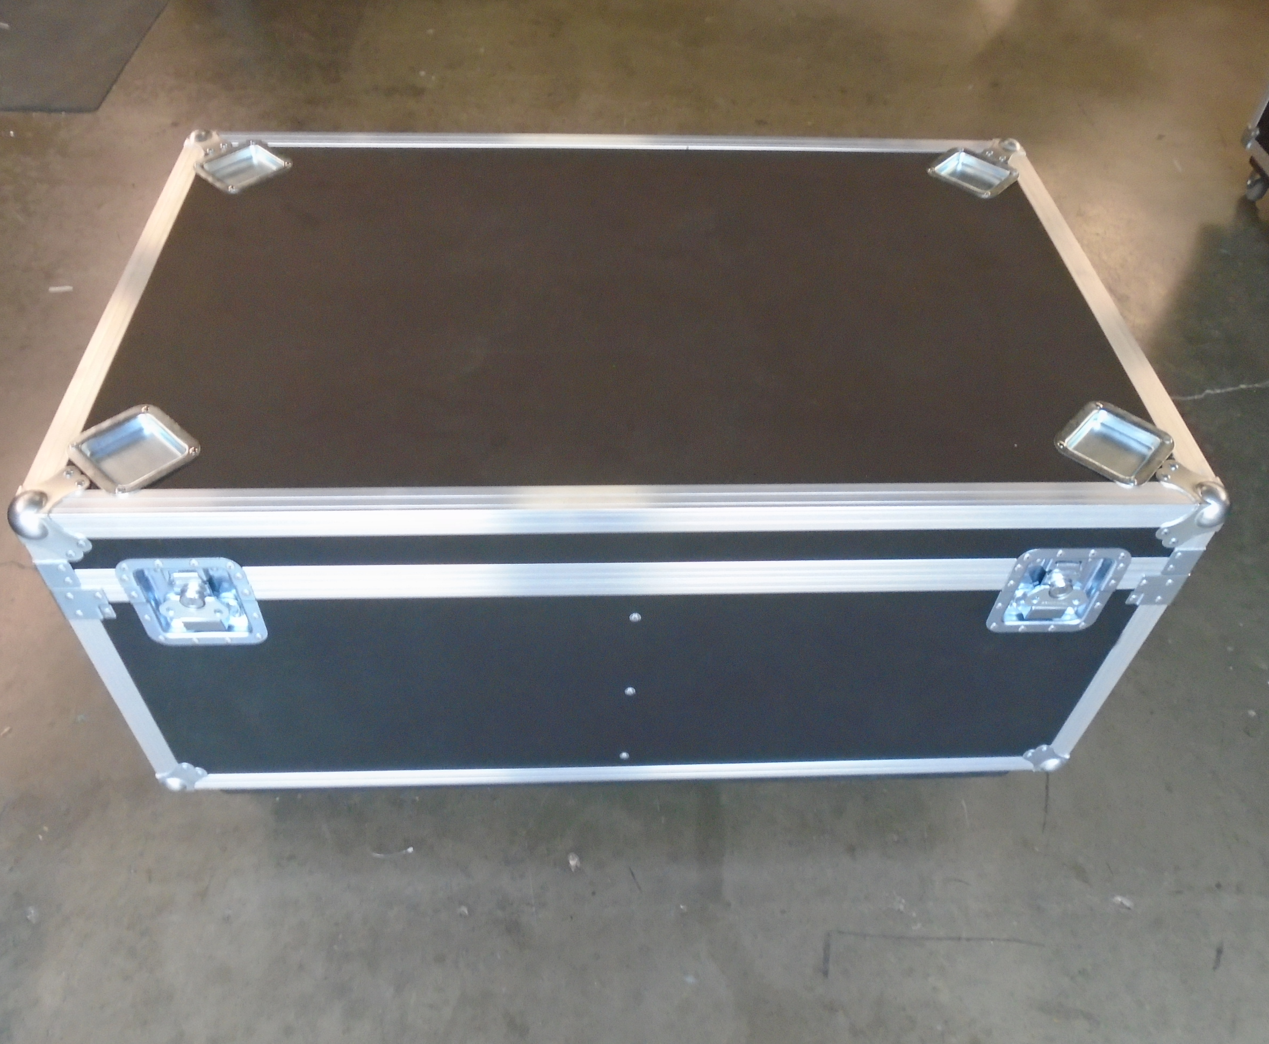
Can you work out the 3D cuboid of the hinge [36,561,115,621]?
[{"bbox_3d":[-0.502,0.053,0.950,0.046,0.081,0.032,-1,47,-3],"label":"hinge"}]

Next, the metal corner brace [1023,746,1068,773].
[{"bbox_3d":[0.488,0.262,1.267,0.056,0.061,0.058,-1,47,-3],"label":"metal corner brace"}]

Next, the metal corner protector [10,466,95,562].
[{"bbox_3d":[-0.494,-0.007,0.907,0.060,0.061,0.059,-1,47,-3],"label":"metal corner protector"}]

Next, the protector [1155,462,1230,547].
[{"bbox_3d":[0.502,-0.017,0.966,0.059,0.060,0.059,-1,47,-3],"label":"protector"}]

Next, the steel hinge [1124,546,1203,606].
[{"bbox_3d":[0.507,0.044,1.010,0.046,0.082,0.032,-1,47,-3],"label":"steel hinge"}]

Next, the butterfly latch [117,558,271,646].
[{"bbox_3d":[-0.403,0.069,0.966,0.112,0.127,0.021,-1,47,-3],"label":"butterfly latch"}]

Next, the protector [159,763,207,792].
[{"bbox_3d":[-0.511,0.269,1.206,0.054,0.064,0.058,-1,47,-3],"label":"protector"}]

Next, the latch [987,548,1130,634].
[{"bbox_3d":[0.409,0.062,1.015,0.113,0.128,0.021,-1,47,-3],"label":"latch"}]

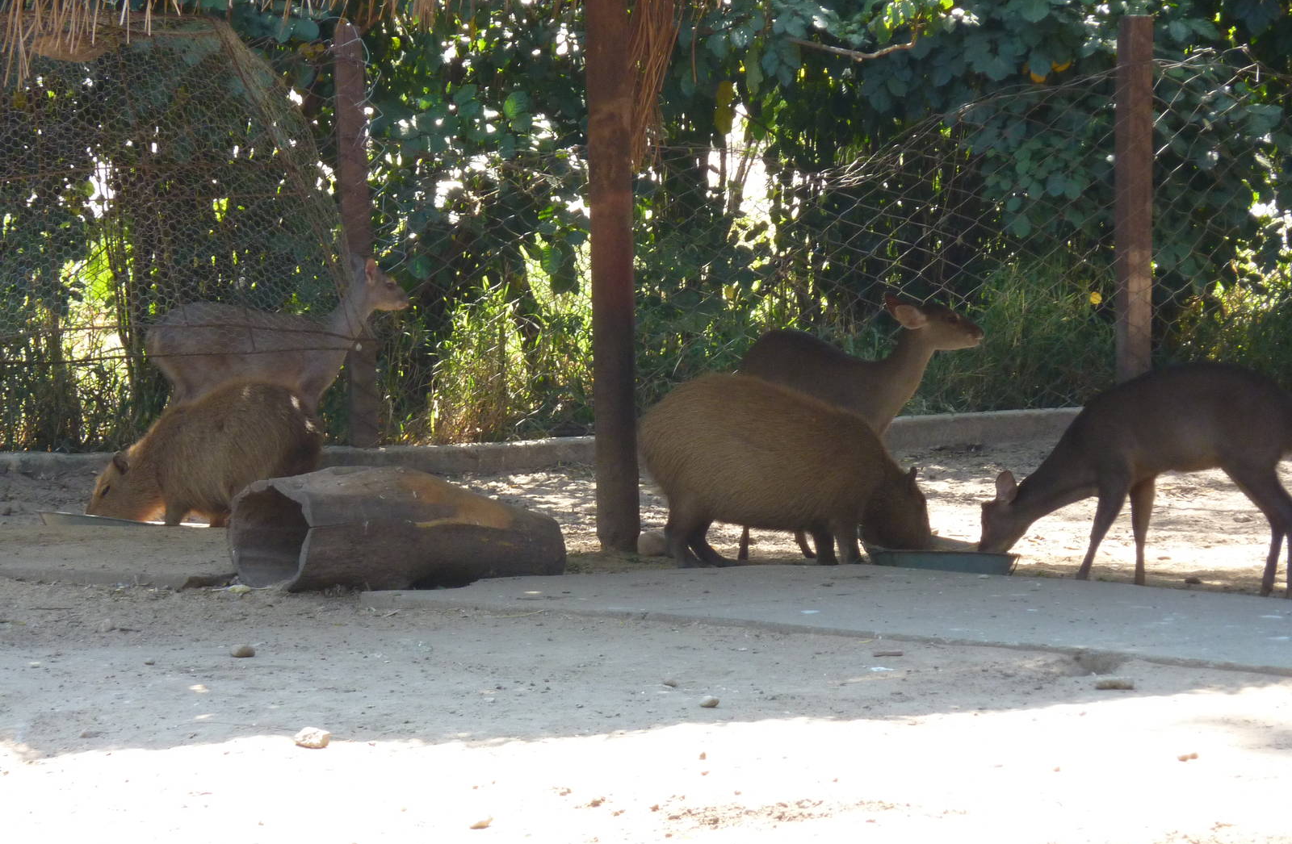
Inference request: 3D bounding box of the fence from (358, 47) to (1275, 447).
[{"bbox_3d":[0.777,-0.661,25.800,4.000,1.340,0.080,-3,4,-33],"label":"fence"}]

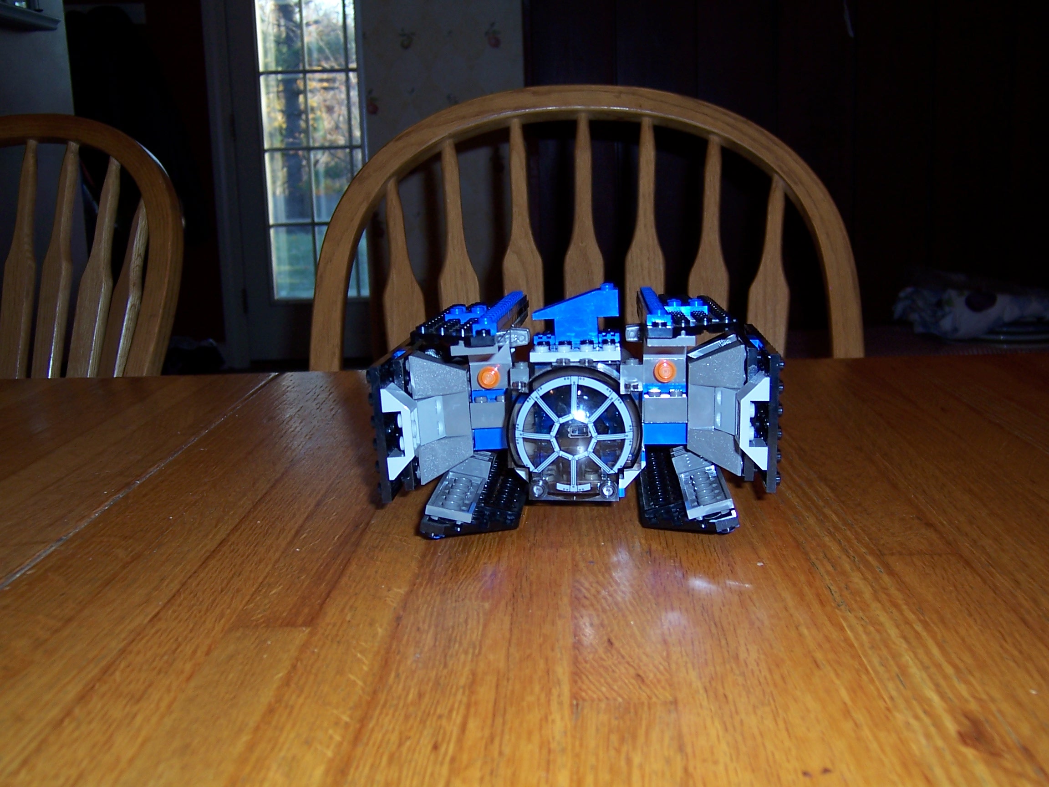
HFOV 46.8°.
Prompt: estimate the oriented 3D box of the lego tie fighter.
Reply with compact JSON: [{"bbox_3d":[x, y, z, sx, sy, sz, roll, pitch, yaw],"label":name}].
[{"bbox_3d":[0.019,-0.003,0.463,0.145,0.076,0.138,-1,11,4],"label":"lego tie fighter"}]

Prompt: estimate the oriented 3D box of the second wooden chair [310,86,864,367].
[{"bbox_3d":[0.022,0.250,0.855,0.470,0.935,0.520,0,11,9],"label":"second wooden chair"}]

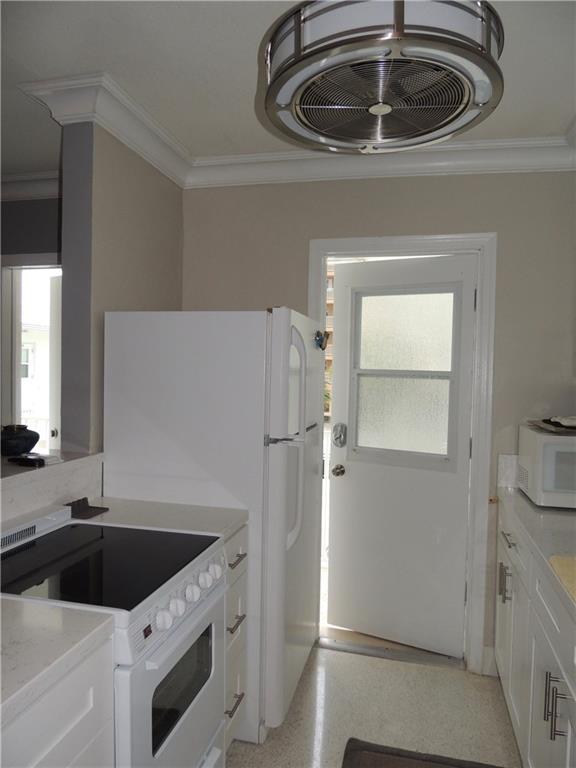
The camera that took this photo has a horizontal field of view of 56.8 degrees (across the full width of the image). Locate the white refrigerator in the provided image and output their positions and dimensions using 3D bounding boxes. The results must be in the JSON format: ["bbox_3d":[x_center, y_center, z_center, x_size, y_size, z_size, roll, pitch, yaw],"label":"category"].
[{"bbox_3d":[-0.287,0.543,2.453,0.820,1.689,0.696,2,2,14],"label":"white refrigerator"}]

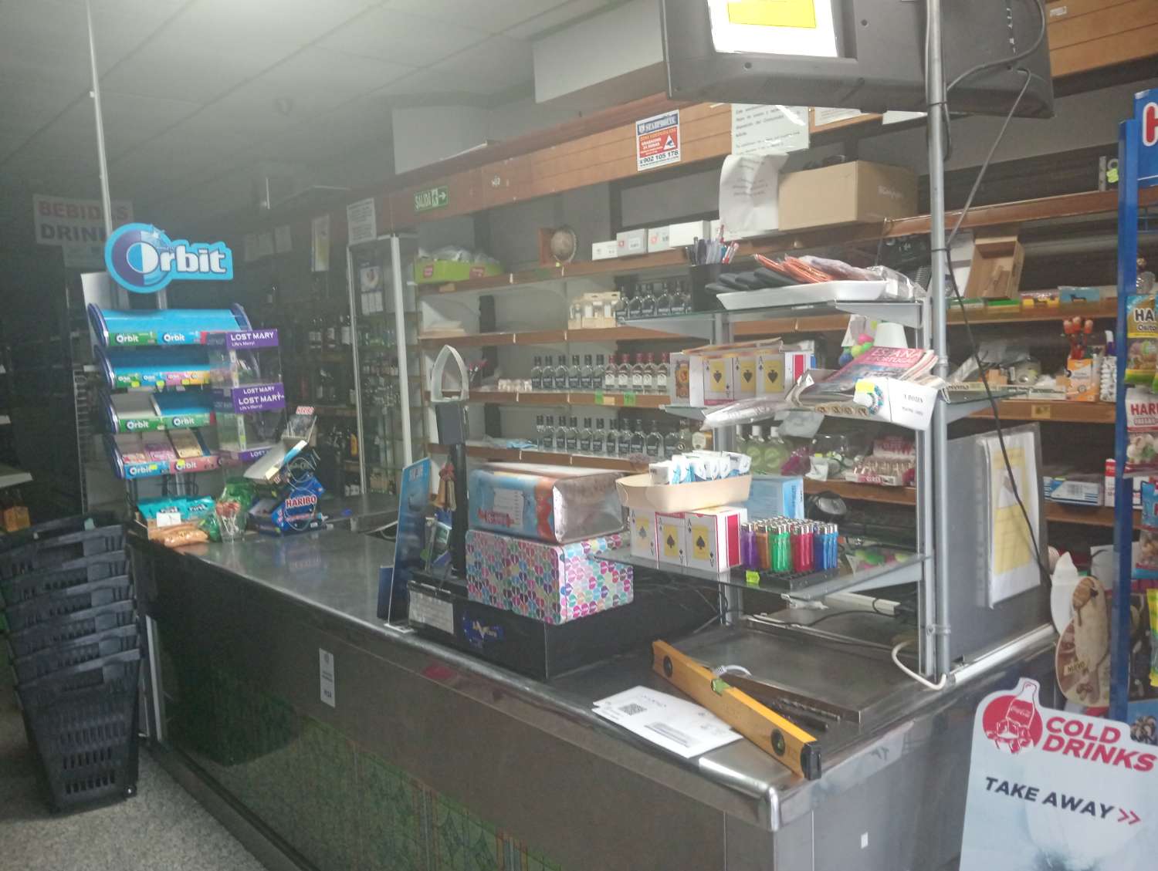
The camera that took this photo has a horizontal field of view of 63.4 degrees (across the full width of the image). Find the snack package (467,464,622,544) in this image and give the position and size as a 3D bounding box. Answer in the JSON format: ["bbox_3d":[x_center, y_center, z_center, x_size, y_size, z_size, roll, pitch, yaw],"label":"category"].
[{"bbox_3d":[-0.063,0.119,1.710,0.155,0.107,0.255,-7,7,-42],"label":"snack package"}]

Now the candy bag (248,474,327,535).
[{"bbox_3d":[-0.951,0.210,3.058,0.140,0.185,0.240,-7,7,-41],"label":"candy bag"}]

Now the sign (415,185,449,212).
[{"bbox_3d":[-0.716,-1.152,4.567,0.012,0.090,0.297,-7,7,-41],"label":"sign"}]

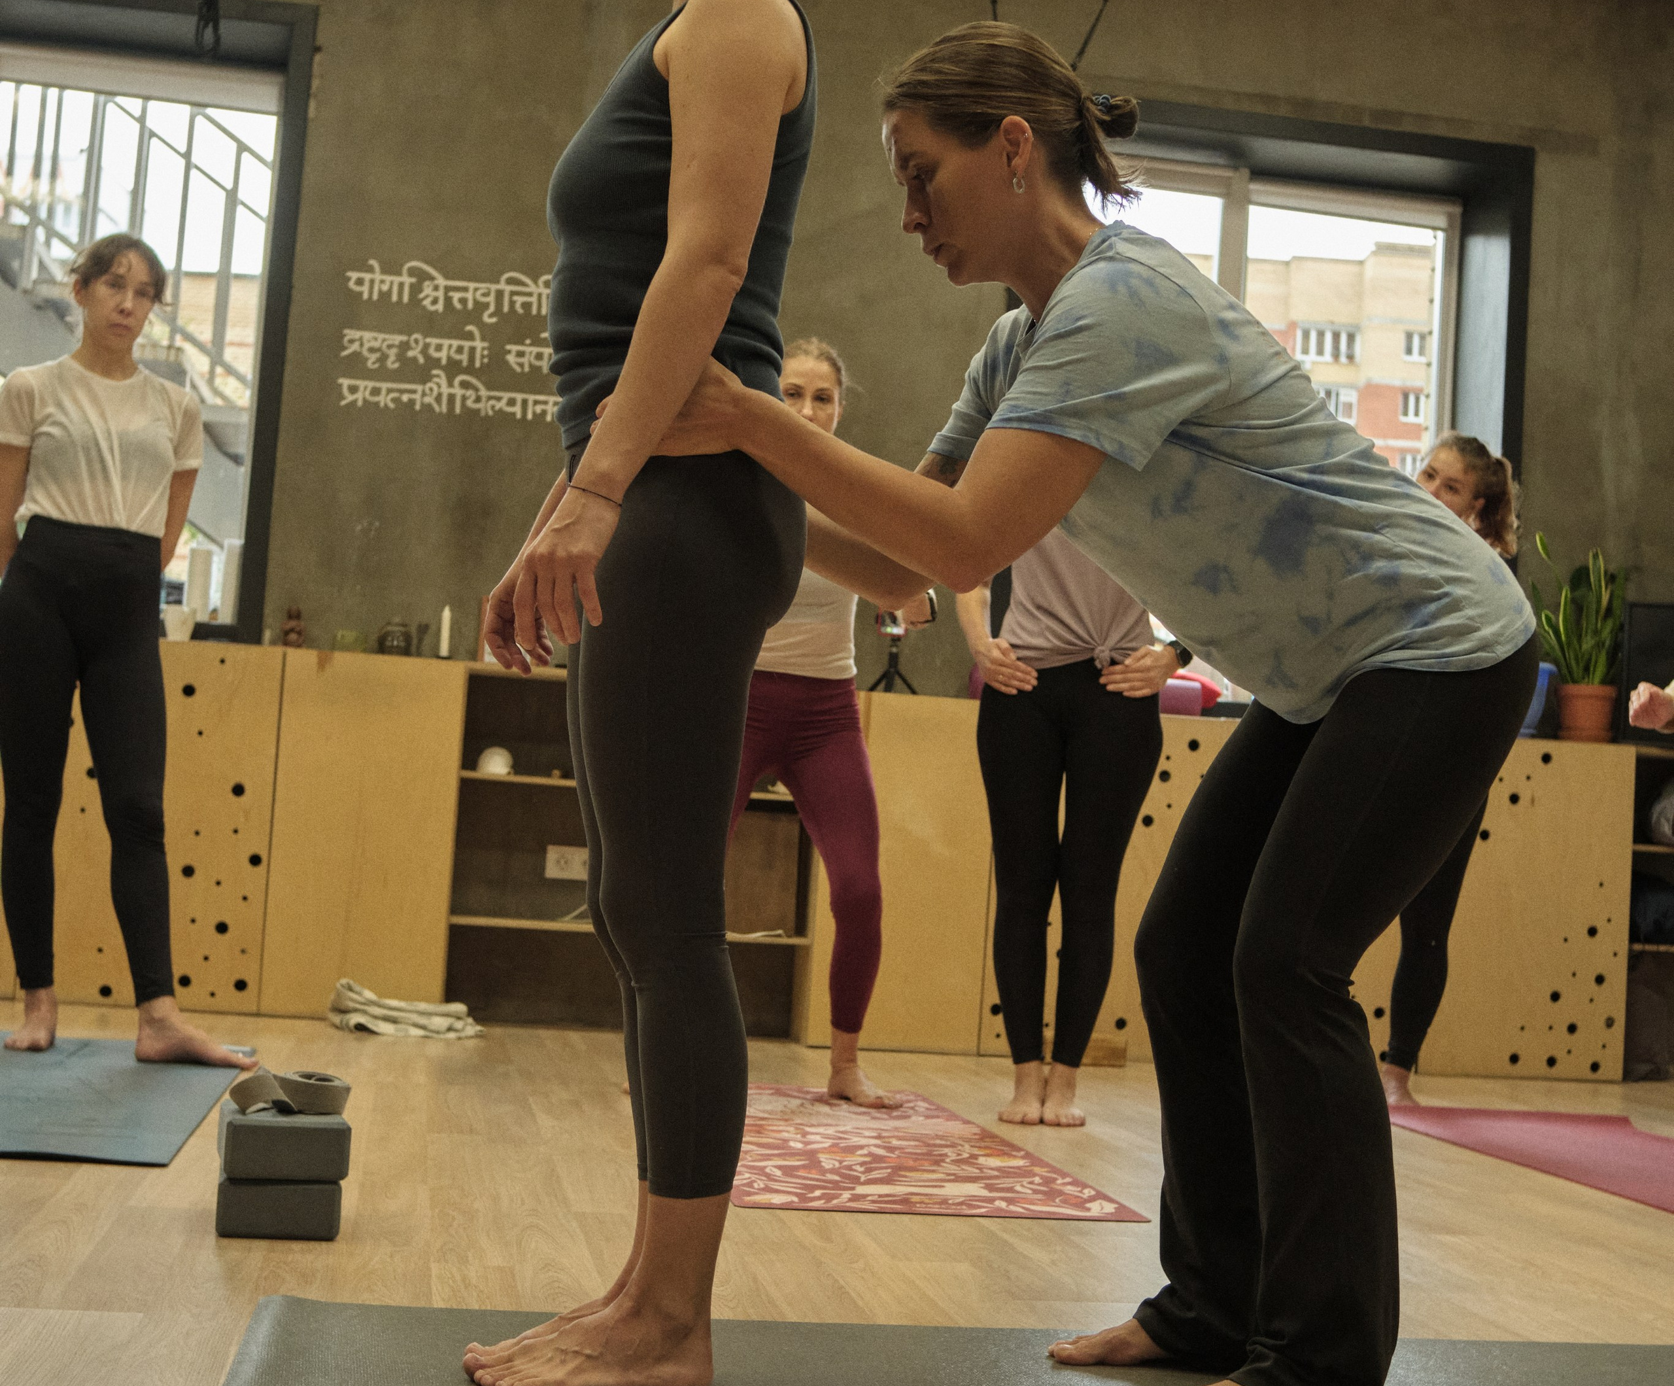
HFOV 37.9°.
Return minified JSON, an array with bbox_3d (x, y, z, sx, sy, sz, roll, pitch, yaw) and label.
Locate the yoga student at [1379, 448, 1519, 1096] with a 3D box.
[{"bbox_3d":[1.446,0.178,5.864,0.460,1.620,0.340,2,-4,21],"label":"yoga student"}]

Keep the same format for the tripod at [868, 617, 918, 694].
[{"bbox_3d":[0.157,-0.107,6.844,0.125,0.195,0.120,4,-4,-9],"label":"tripod"}]

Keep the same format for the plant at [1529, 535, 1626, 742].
[{"bbox_3d":[2.199,-0.160,7.235,0.270,0.580,0.260,4,-4,-9],"label":"plant"}]

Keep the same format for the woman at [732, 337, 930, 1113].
[{"bbox_3d":[-0.092,0.034,5.127,0.590,1.620,0.340,4,-4,-4],"label":"woman"}]

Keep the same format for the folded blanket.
[{"bbox_3d":[-1.092,0.796,6.172,0.400,0.120,0.240,4,-4,-9],"label":"folded blanket"}]

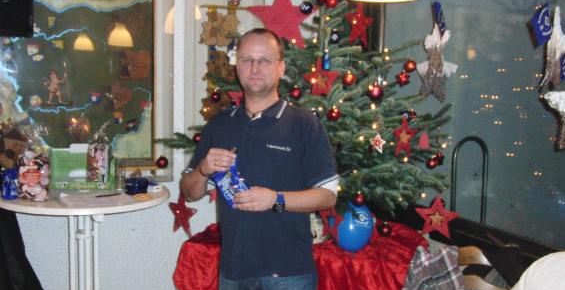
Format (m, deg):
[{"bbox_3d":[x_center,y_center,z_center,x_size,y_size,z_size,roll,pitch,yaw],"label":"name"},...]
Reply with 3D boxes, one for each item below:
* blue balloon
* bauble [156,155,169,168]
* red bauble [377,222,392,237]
[{"bbox_3d":[0.334,0.408,2.920,0.215,0.250,0.215,1,6,0],"label":"blue balloon"},{"bbox_3d":[-0.635,0.088,3.200,0.060,0.068,0.060,1,6,0],"label":"bauble"},{"bbox_3d":[0.477,0.392,2.800,0.062,0.069,0.062,1,6,0],"label":"red bauble"}]

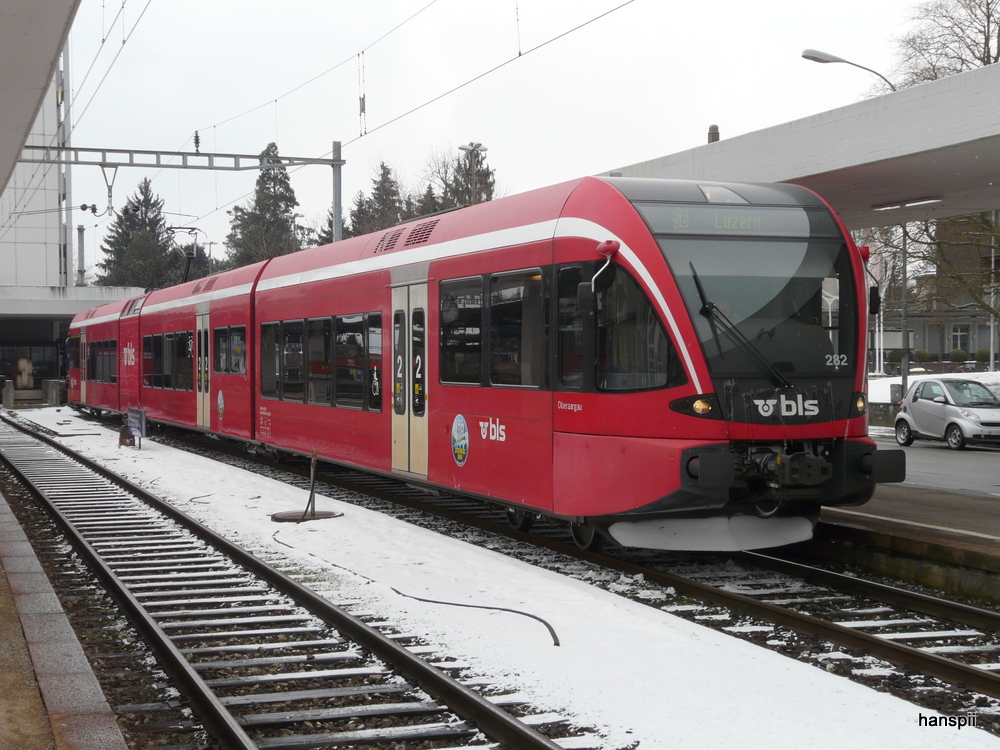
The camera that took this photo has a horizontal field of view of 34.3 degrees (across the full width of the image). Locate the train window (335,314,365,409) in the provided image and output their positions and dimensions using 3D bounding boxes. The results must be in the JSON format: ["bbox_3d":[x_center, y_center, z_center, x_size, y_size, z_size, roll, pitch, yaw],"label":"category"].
[{"bbox_3d":[-2.078,-0.177,22.720,0.080,1.310,1.584,0,1,-20],"label":"train window"}]

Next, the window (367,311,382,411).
[{"bbox_3d":[-1.624,-0.165,21.499,0.080,1.308,0.722,0,1,-20],"label":"window"}]

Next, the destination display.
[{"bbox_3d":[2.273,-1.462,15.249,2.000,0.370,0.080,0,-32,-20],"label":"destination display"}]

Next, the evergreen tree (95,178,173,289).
[{"bbox_3d":[-26.661,-6.881,118.084,5.835,14.905,5.835,0,1,0],"label":"evergreen tree"}]

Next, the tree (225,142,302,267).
[{"bbox_3d":[-16.081,-7.574,110.093,5.576,16.471,5.576,0,1,0],"label":"tree"}]

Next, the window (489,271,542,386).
[{"bbox_3d":[0.197,-0.471,16.596,0.080,1.189,1.531,0,1,-20],"label":"window"}]

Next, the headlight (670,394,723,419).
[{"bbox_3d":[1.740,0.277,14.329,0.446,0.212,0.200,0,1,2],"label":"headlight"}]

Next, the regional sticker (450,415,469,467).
[{"bbox_3d":[-0.441,0.743,18.234,0.015,0.589,0.613,0,1,-20],"label":"regional sticker"}]

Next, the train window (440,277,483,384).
[{"bbox_3d":[-0.405,-0.492,18.216,0.080,1.198,1.483,0,1,-20],"label":"train window"}]

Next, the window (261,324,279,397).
[{"bbox_3d":[-3.893,-0.239,27.600,0.080,1.296,1.467,0,1,-20],"label":"window"}]

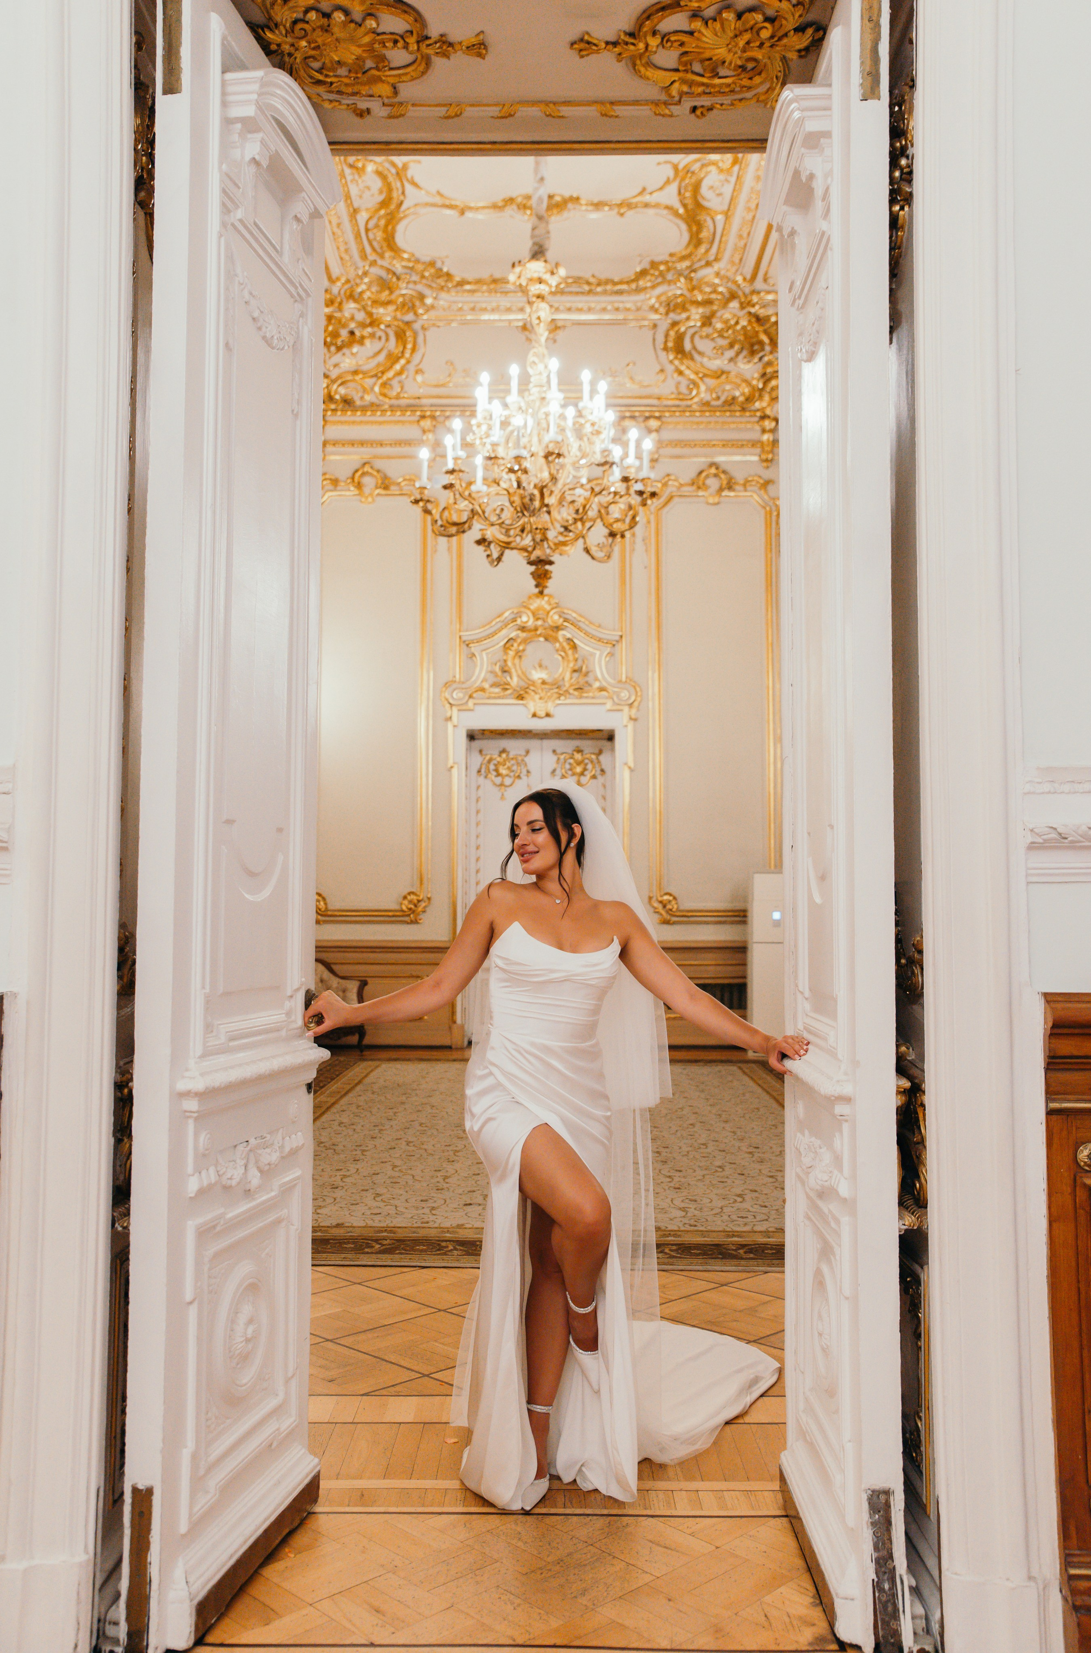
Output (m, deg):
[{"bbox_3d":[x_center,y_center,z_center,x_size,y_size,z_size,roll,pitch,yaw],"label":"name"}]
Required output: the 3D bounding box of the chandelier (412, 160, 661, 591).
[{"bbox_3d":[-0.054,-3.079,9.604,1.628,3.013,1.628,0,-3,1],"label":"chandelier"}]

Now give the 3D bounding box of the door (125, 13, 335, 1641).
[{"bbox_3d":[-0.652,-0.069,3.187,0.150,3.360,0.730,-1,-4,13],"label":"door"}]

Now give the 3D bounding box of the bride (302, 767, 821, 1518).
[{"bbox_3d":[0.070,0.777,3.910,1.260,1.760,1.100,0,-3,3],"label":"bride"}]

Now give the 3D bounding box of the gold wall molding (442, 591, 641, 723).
[{"bbox_3d":[-0.044,-1.734,14.582,2.035,1.347,0.250,0,-3,1],"label":"gold wall molding"}]

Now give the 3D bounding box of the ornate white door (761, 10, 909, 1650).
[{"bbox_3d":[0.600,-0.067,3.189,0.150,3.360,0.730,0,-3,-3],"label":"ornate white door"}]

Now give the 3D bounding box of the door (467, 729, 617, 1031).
[{"bbox_3d":[-0.045,0.665,14.638,1.542,3.274,0.140,0,-3,1],"label":"door"}]

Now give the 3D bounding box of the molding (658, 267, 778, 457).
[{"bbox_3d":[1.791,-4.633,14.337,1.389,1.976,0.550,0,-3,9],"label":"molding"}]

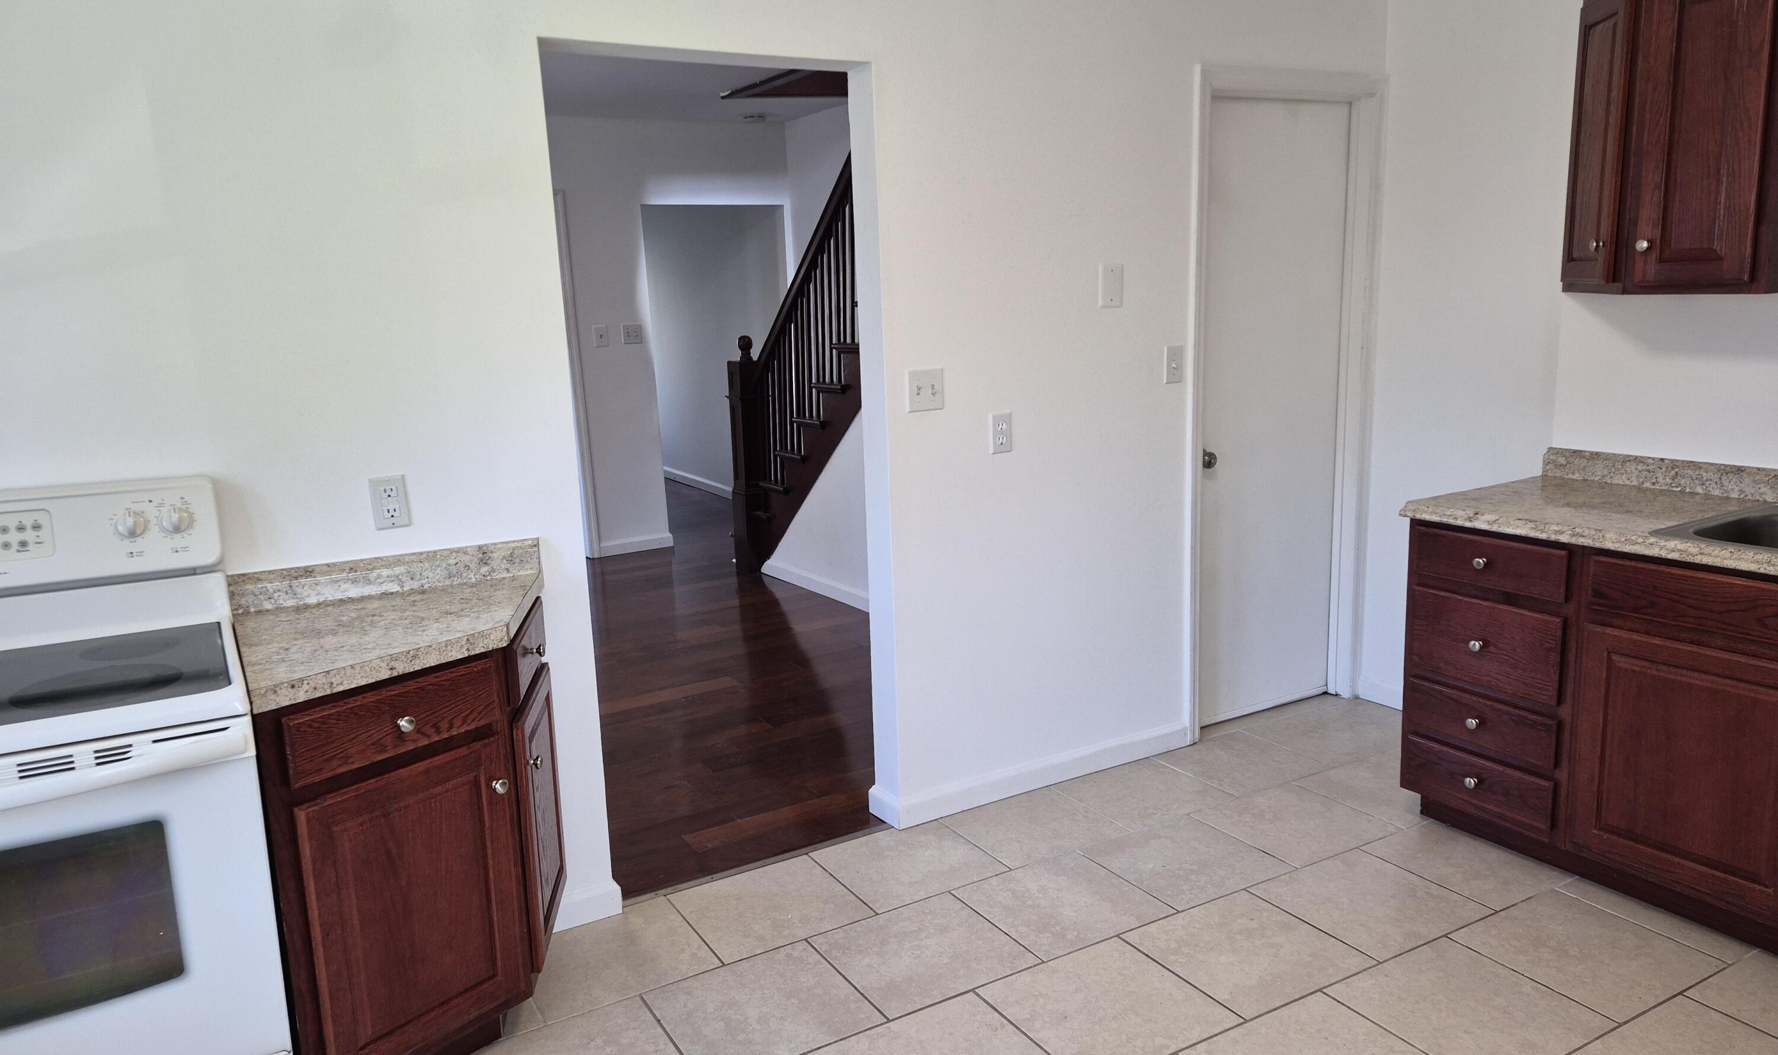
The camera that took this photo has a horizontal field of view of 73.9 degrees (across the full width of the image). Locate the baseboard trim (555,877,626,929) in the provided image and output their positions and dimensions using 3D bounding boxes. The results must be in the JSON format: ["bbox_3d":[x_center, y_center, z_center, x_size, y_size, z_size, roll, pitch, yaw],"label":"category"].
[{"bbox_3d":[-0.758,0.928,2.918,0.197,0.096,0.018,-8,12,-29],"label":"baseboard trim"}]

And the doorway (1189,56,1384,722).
[{"bbox_3d":[1.292,-0.399,3.978,0.833,2.153,0.151,-8,12,-29],"label":"doorway"}]

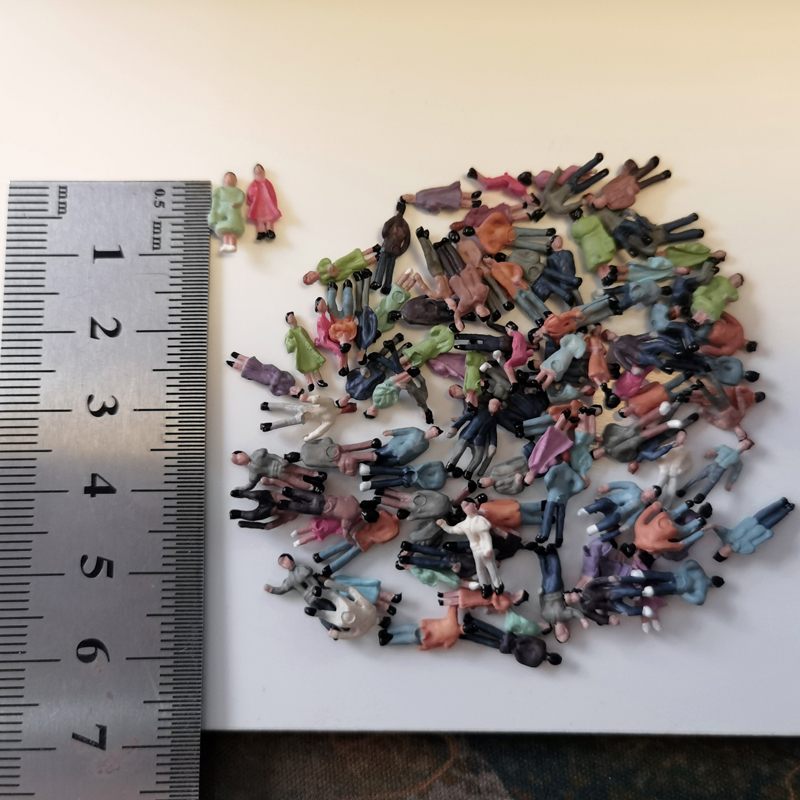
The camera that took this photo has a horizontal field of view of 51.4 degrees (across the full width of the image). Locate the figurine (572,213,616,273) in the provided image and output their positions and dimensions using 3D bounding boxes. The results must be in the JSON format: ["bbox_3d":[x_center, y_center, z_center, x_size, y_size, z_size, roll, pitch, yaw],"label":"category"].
[{"bbox_3d":[0.025,-0.020,0.106,0.004,0.003,0.011,-24,83,-5],"label":"figurine"}]

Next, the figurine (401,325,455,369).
[{"bbox_3d":[0.004,-0.007,0.103,0.010,0.003,0.003,-33,84,-6],"label":"figurine"}]

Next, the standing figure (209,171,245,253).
[{"bbox_3d":[-0.022,-0.024,0.107,0.005,0.004,0.011,-1,81,-1],"label":"standing figure"}]

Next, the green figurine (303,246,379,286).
[{"bbox_3d":[-0.007,-0.017,0.106,0.011,0.003,0.004,-23,83,-4],"label":"green figurine"}]

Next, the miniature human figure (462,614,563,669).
[{"bbox_3d":[0.013,0.029,0.100,0.013,0.003,0.004,19,82,2],"label":"miniature human figure"}]

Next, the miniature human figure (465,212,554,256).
[{"bbox_3d":[0.014,-0.021,0.106,0.012,0.003,0.005,6,81,0],"label":"miniature human figure"}]

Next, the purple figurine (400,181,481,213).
[{"bbox_3d":[0.005,-0.026,0.108,0.010,0.003,0.004,0,81,-2],"label":"purple figurine"}]

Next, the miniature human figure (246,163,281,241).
[{"bbox_3d":[-0.018,-0.026,0.107,0.004,0.003,0.010,-6,82,-2],"label":"miniature human figure"}]

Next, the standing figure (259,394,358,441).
[{"bbox_3d":[-0.011,0.002,0.103,0.012,0.003,0.006,-5,82,-2],"label":"standing figure"}]

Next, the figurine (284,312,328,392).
[{"bbox_3d":[-0.012,-0.006,0.105,0.004,0.003,0.011,-16,82,-24],"label":"figurine"}]

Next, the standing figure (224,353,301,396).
[{"bbox_3d":[-0.017,-0.003,0.104,0.011,0.003,0.003,25,82,3],"label":"standing figure"}]

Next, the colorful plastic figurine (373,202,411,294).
[{"bbox_3d":[-0.001,-0.019,0.107,0.004,0.003,0.013,12,81,-12],"label":"colorful plastic figurine"}]

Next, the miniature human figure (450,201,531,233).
[{"bbox_3d":[0.012,-0.024,0.108,0.010,0.003,0.004,-9,82,-3],"label":"miniature human figure"}]

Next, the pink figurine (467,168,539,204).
[{"bbox_3d":[0.014,-0.028,0.108,0.010,0.003,0.004,32,82,3],"label":"pink figurine"}]

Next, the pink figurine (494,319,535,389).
[{"bbox_3d":[0.015,-0.005,0.103,0.004,0.003,0.009,-6,82,-2],"label":"pink figurine"}]

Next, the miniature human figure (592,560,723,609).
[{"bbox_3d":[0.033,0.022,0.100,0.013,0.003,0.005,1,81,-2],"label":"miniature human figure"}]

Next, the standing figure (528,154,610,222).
[{"bbox_3d":[0.022,-0.027,0.106,0.013,0.003,0.006,-36,84,-6],"label":"standing figure"}]

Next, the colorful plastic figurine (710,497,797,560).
[{"bbox_3d":[0.043,0.015,0.102,0.013,0.003,0.006,-34,84,-6],"label":"colorful plastic figurine"}]

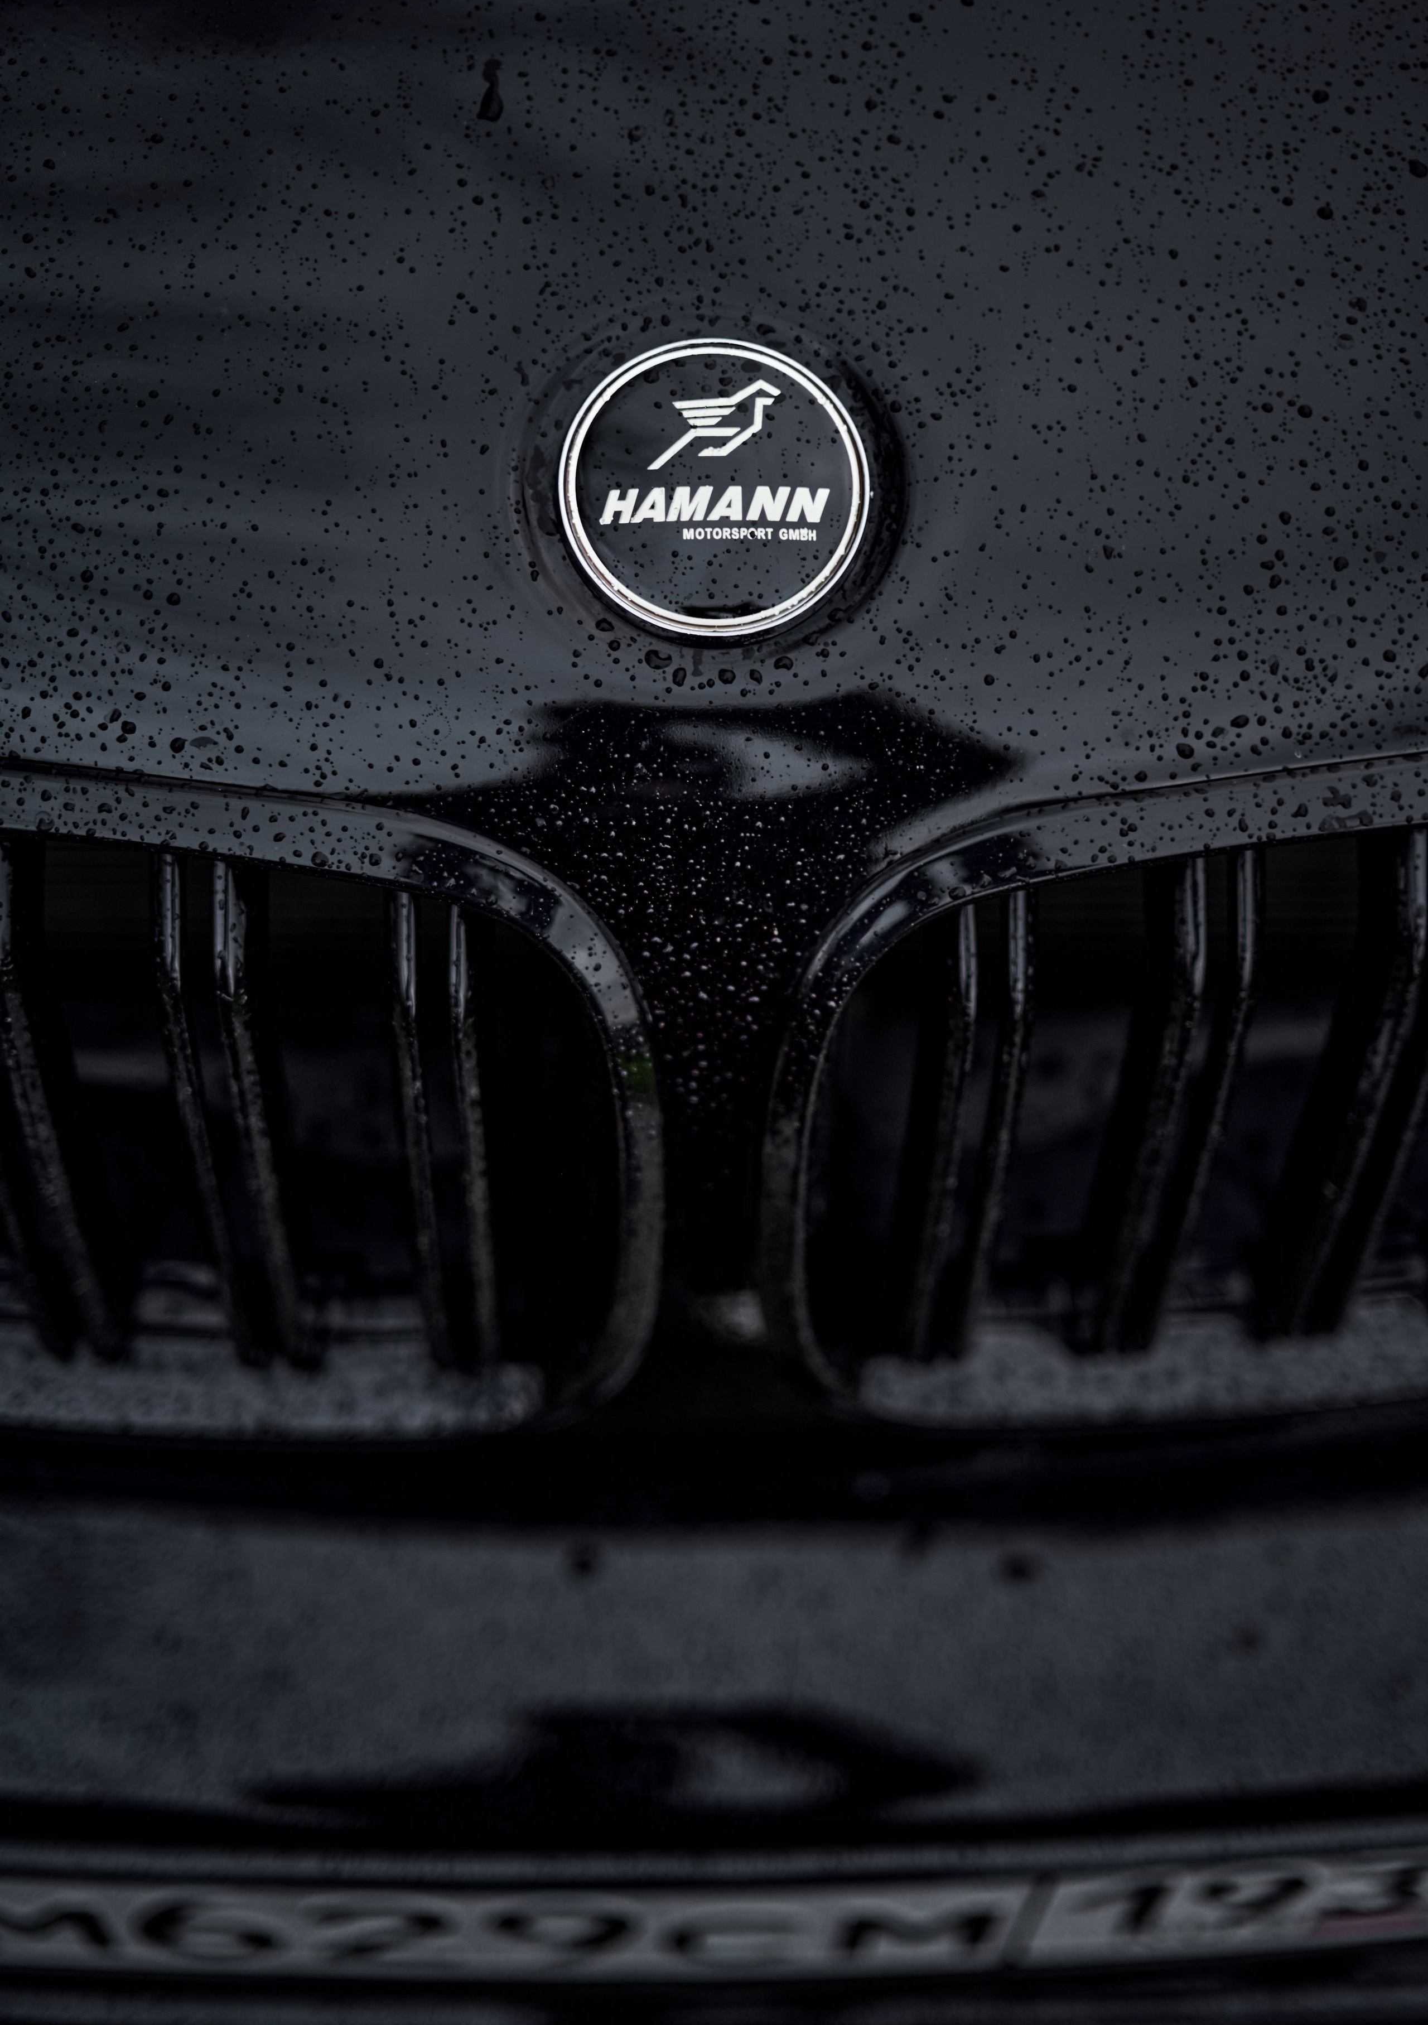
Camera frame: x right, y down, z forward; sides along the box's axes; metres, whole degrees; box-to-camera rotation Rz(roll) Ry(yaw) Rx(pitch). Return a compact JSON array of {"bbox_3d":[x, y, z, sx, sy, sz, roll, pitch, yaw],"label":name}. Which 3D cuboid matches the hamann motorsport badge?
[{"bbox_3d":[0.000,-0.138,0.786,0.082,0.008,0.082,0,80,-3],"label":"hamann motorsport badge"}]

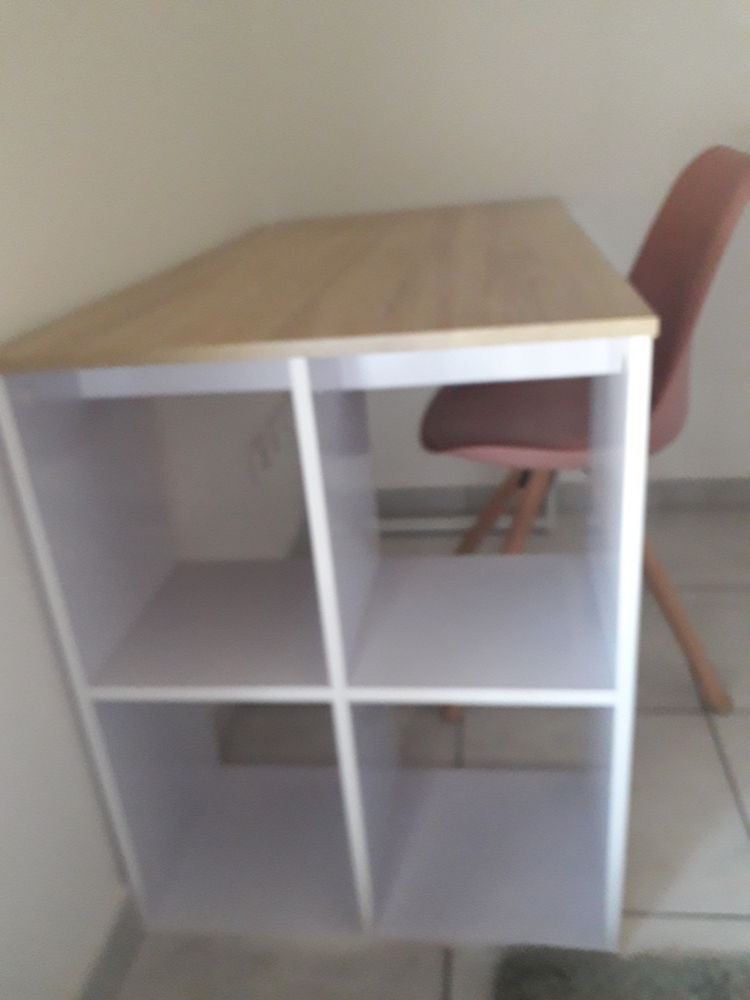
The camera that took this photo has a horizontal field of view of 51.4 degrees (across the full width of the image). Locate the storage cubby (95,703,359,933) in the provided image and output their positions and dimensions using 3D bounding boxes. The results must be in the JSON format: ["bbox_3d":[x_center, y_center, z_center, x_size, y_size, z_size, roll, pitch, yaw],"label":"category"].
[{"bbox_3d":[-0.146,0.326,1.051,0.280,0.363,0.283,-2,24,9],"label":"storage cubby"}]

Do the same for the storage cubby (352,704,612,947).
[{"bbox_3d":[0.142,0.318,1.006,0.278,0.363,0.283,-2,24,9],"label":"storage cubby"}]

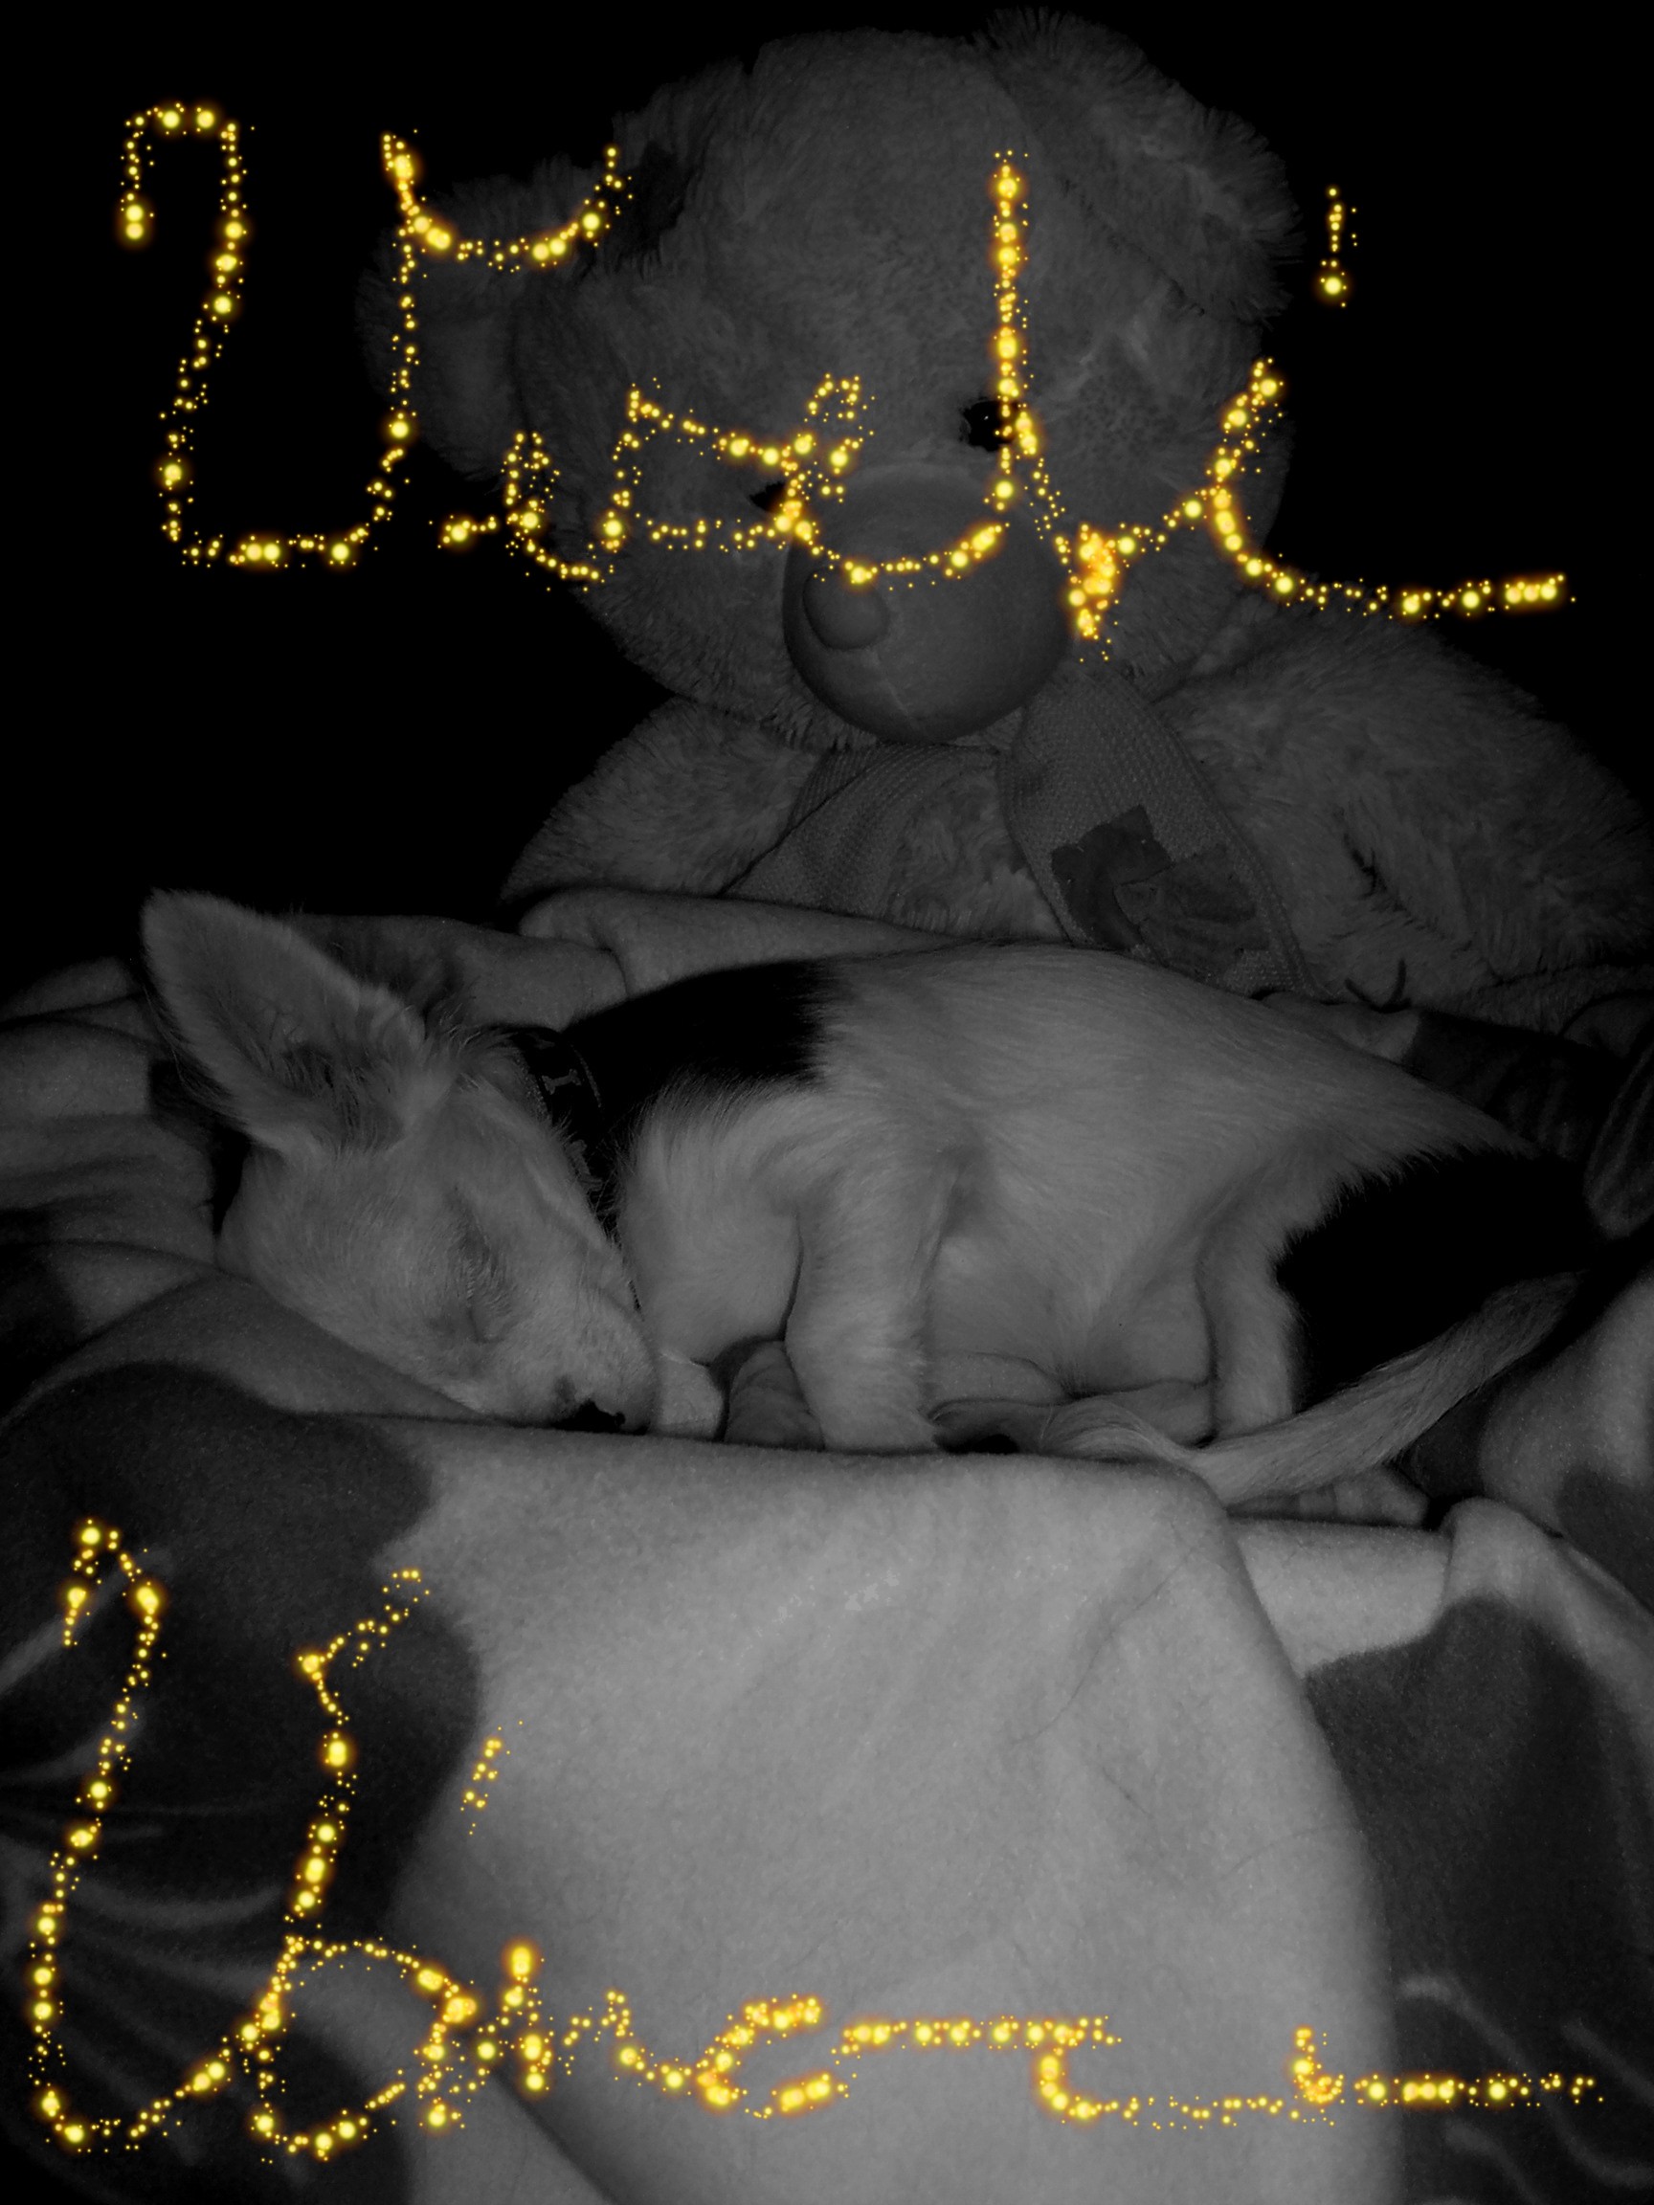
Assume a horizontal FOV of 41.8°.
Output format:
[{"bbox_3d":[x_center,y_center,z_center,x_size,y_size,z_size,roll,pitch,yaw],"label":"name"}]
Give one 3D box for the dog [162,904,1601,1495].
[{"bbox_3d":[0.011,0.030,0.715,0.450,0.160,0.210,1,20,3],"label":"dog"}]

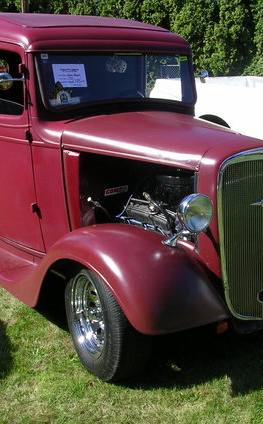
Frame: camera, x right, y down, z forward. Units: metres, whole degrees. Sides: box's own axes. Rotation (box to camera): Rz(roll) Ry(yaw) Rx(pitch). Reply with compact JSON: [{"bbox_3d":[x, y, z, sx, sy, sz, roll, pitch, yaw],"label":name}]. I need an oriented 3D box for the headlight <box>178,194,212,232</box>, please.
[{"bbox_3d":[0.286,0.001,3.000,0.197,0.197,0.163,-10,18,-34],"label":"headlight"}]

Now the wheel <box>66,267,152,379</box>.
[{"bbox_3d":[-0.130,0.518,3.157,0.202,0.662,0.662,-8,17,-28],"label":"wheel"}]

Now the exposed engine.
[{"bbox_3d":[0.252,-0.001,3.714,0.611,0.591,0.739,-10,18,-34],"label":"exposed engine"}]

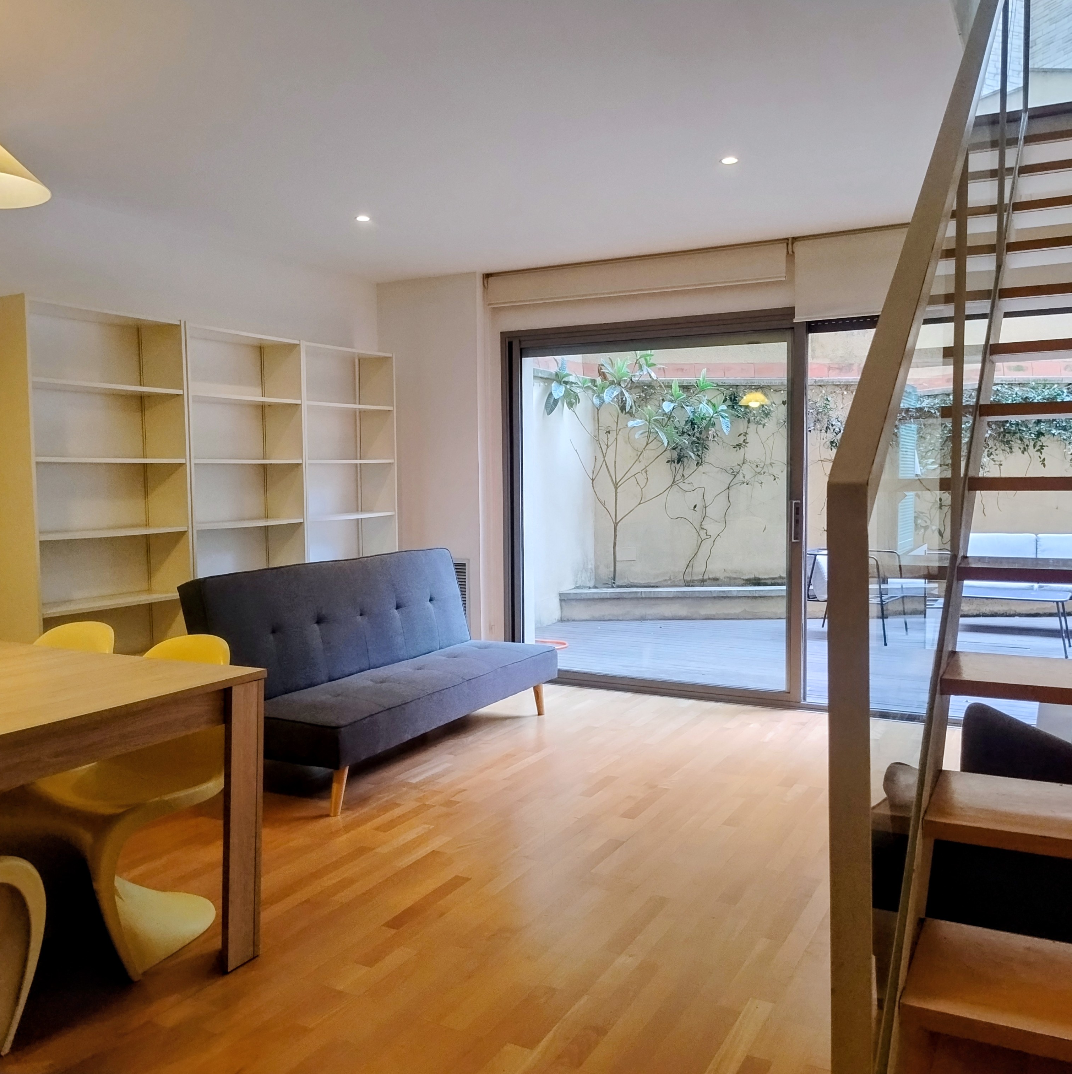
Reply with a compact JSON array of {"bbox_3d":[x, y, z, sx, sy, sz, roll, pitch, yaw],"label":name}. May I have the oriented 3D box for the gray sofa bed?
[{"bbox_3d":[-0.661,0.558,4.618,0.800,0.865,1.814,1,4,27],"label":"gray sofa bed"}]

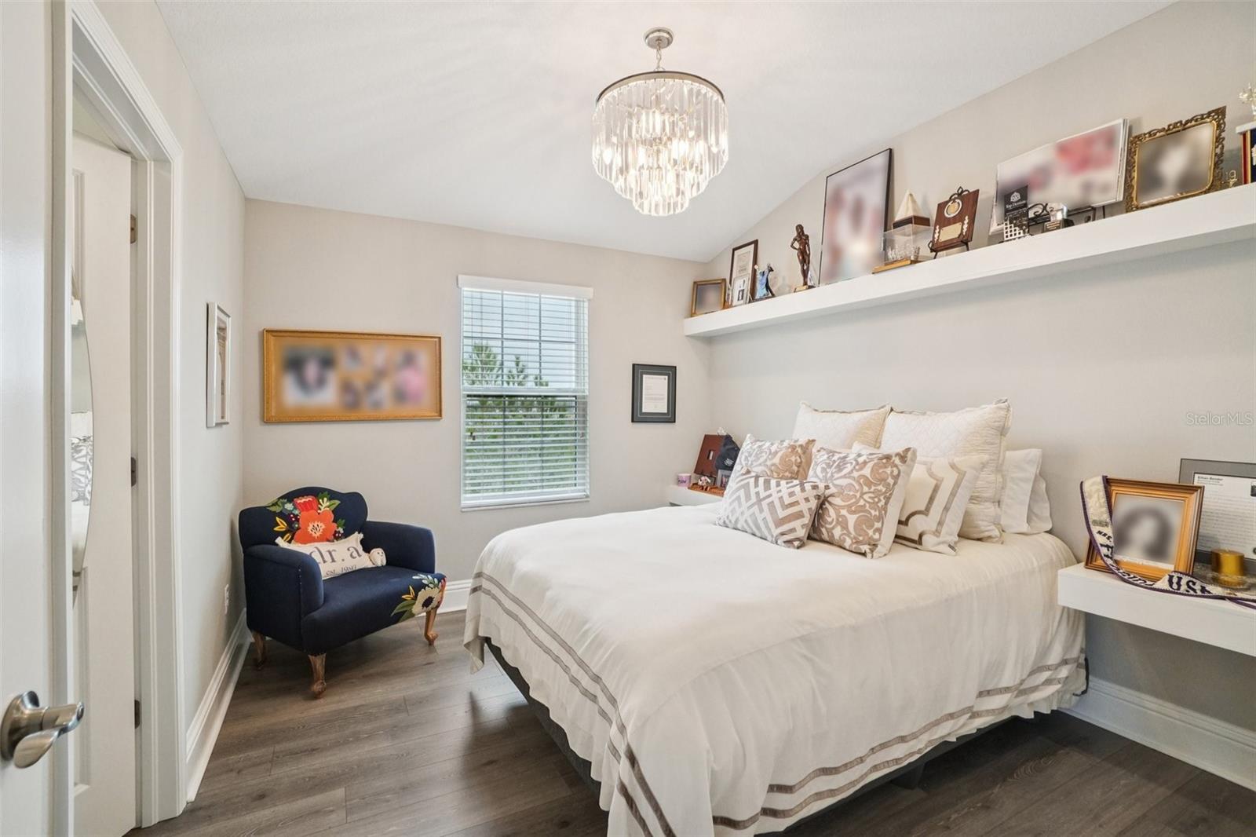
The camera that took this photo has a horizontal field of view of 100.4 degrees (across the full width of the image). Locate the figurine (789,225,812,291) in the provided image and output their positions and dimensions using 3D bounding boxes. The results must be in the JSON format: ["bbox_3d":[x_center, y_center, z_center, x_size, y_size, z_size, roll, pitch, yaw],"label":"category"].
[{"bbox_3d":[1.153,-1.061,3.484,0.110,0.465,0.150,0,1,-41],"label":"figurine"}]

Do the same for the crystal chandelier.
[{"bbox_3d":[0.130,-1.287,2.269,0.580,0.720,0.580,1,1,0],"label":"crystal chandelier"}]

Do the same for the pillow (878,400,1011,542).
[{"bbox_3d":[1.556,0.243,2.669,0.190,0.610,0.610,13,-5,-29],"label":"pillow"}]

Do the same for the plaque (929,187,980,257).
[{"bbox_3d":[1.638,-0.975,2.612,0.085,0.330,0.200,9,-3,-29],"label":"plaque"}]

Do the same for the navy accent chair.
[{"bbox_3d":[-1.466,0.822,2.745,0.680,0.870,0.750,1,1,30],"label":"navy accent chair"}]

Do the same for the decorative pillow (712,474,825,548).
[{"bbox_3d":[0.660,0.414,2.452,0.140,0.310,0.470,43,-21,-27],"label":"decorative pillow"}]

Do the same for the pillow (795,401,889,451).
[{"bbox_3d":[1.268,0.231,3.206,0.170,0.610,0.610,13,-5,-29],"label":"pillow"}]

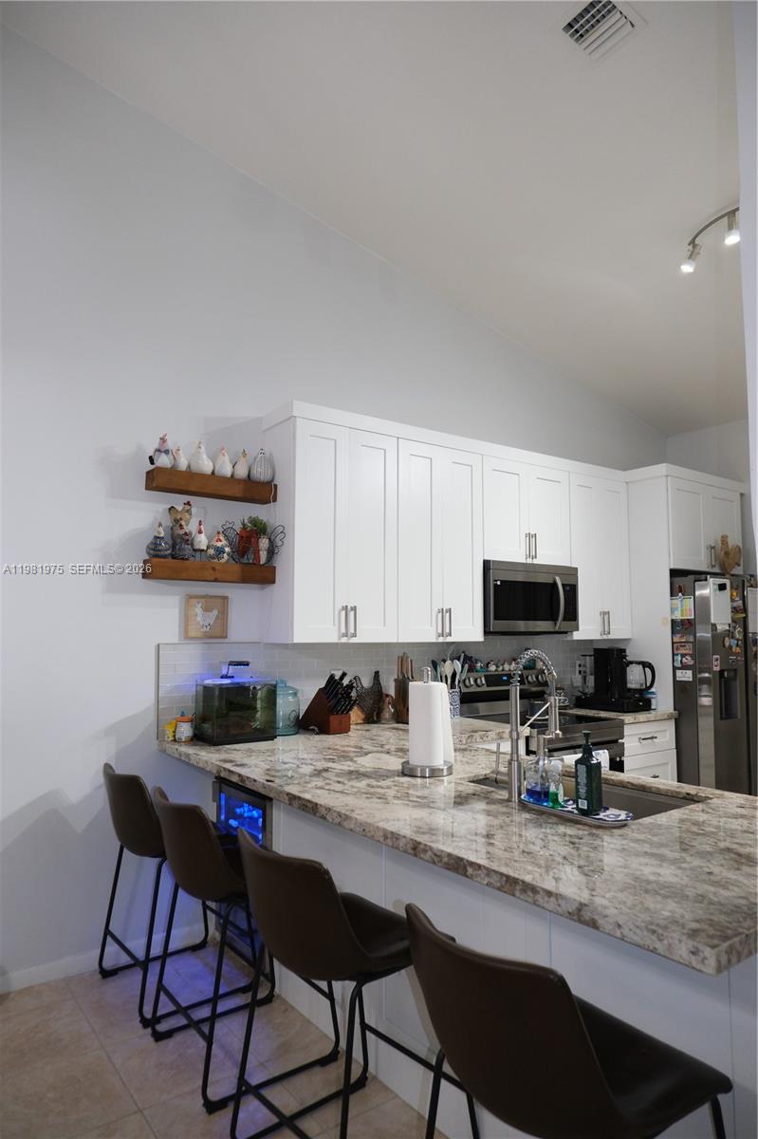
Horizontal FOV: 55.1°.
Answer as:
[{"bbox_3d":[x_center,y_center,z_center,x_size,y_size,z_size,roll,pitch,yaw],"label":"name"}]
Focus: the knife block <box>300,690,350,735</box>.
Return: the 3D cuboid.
[{"bbox_3d":[-0.261,0.674,3.542,0.129,0.213,0.247,4,-6,-36],"label":"knife block"}]

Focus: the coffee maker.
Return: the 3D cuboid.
[{"bbox_3d":[1.528,0.716,4.757,0.265,0.382,0.380,4,-6,-36],"label":"coffee maker"}]

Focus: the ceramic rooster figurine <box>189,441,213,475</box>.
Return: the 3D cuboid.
[{"bbox_3d":[-0.829,-0.514,3.394,0.111,0.172,0.115,2,-5,-21],"label":"ceramic rooster figurine"}]

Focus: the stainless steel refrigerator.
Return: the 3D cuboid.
[{"bbox_3d":[2.152,0.973,4.990,0.908,1.760,0.830,4,-6,-36],"label":"stainless steel refrigerator"}]

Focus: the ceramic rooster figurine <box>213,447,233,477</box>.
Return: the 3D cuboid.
[{"bbox_3d":[-0.740,-0.507,3.459,0.088,0.171,0.100,2,-5,-21],"label":"ceramic rooster figurine"}]

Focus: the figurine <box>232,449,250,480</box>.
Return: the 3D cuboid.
[{"bbox_3d":[-0.665,-0.500,3.513,0.071,0.165,0.085,4,-6,-34],"label":"figurine"}]

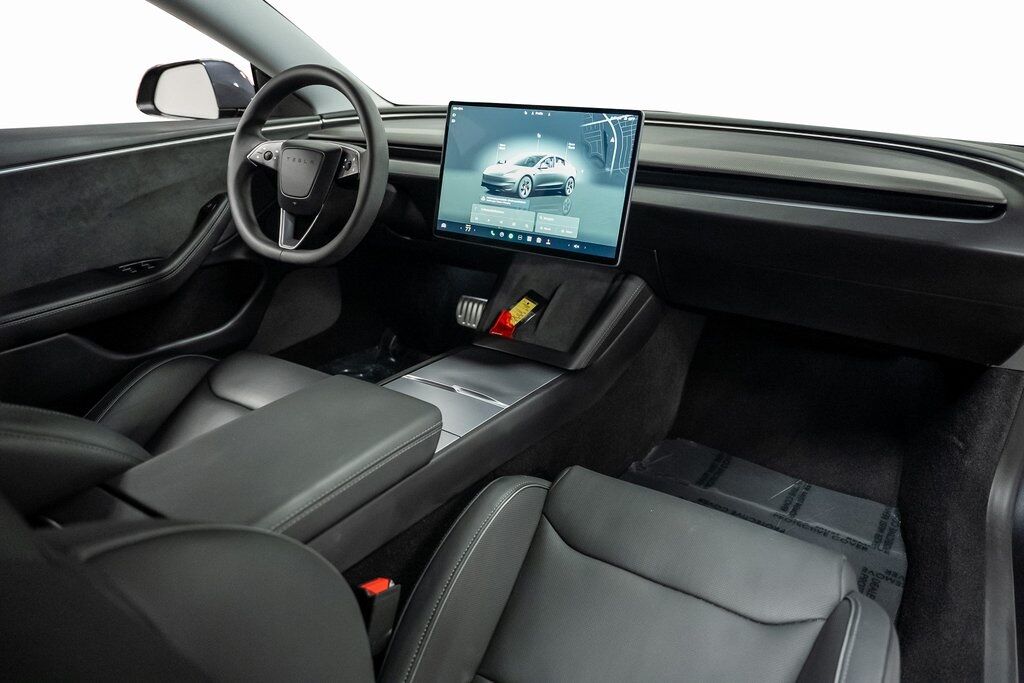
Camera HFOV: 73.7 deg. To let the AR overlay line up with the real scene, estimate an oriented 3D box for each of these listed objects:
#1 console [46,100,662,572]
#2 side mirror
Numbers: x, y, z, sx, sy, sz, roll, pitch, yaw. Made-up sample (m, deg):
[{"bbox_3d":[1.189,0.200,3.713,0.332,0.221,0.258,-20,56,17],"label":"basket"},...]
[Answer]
[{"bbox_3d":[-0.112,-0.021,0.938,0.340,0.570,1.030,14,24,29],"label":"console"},{"bbox_3d":[-0.708,-0.571,1.556,0.240,0.145,0.140,10,22,21],"label":"side mirror"}]

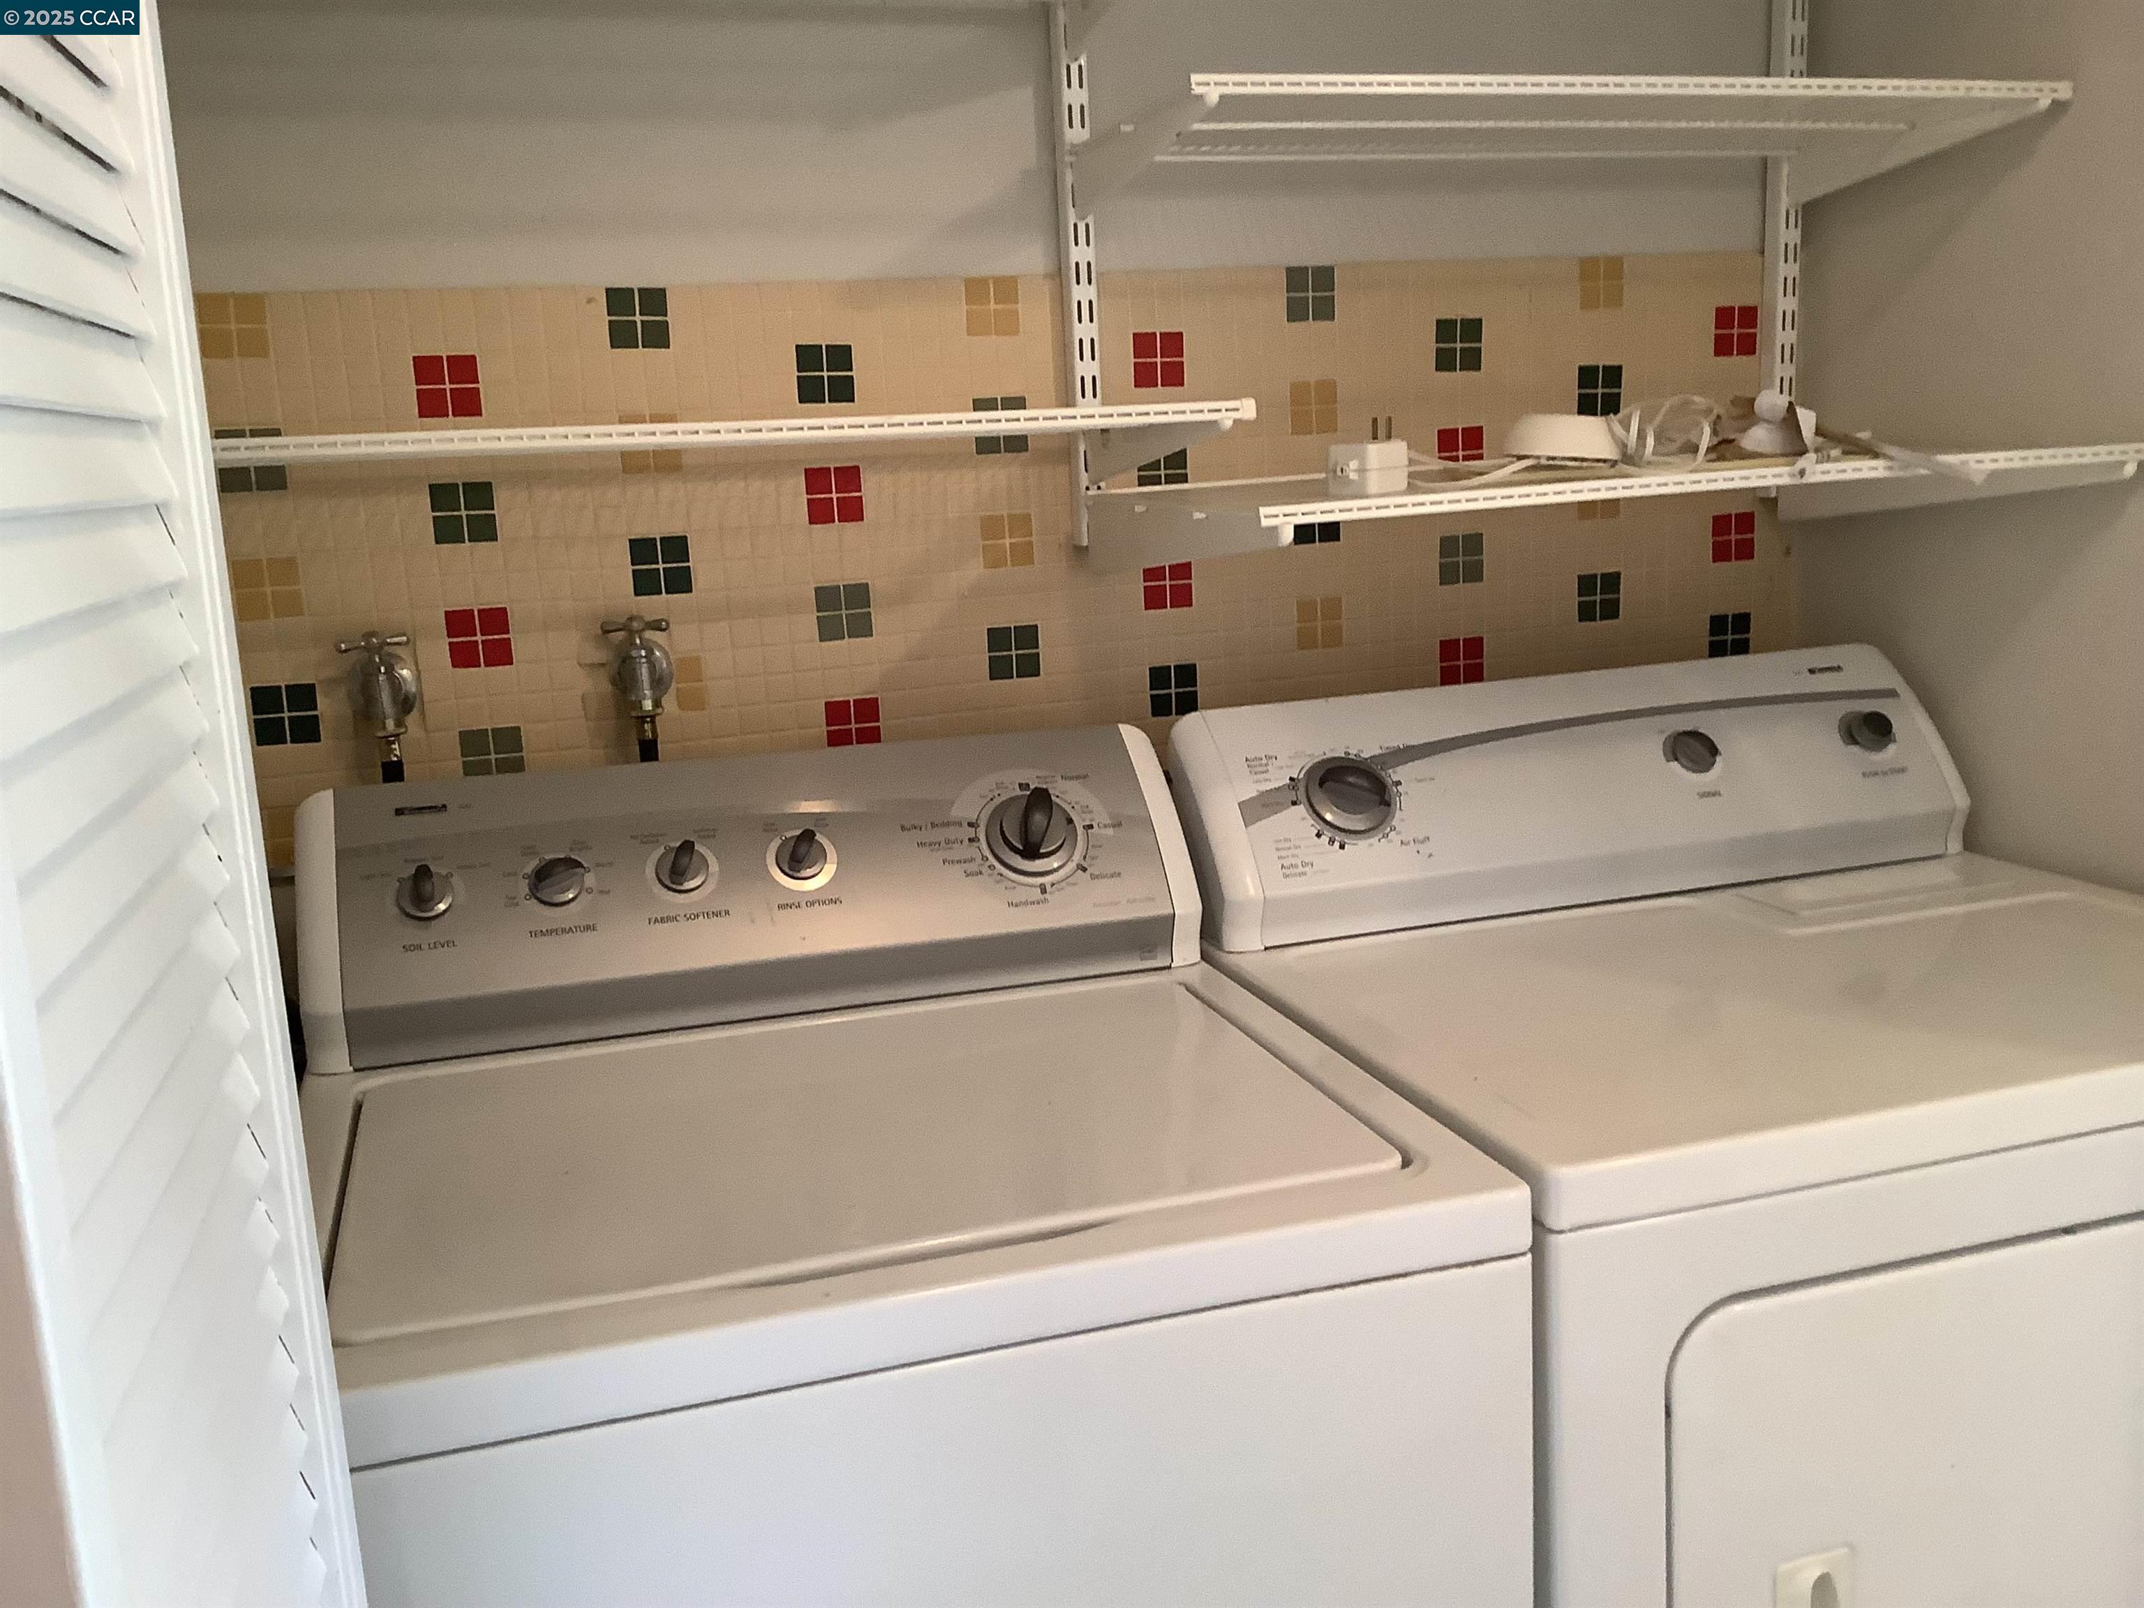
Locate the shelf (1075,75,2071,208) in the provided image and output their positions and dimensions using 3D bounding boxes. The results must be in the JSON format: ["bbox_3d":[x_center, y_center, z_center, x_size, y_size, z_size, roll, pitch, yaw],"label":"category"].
[{"bbox_3d":[0.406,-0.549,1.615,0.778,0.062,0.316,-7,12,-17],"label":"shelf"}]

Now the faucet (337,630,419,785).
[{"bbox_3d":[-0.550,-0.080,1.530,0.057,0.117,0.065,-7,12,-17],"label":"faucet"}]

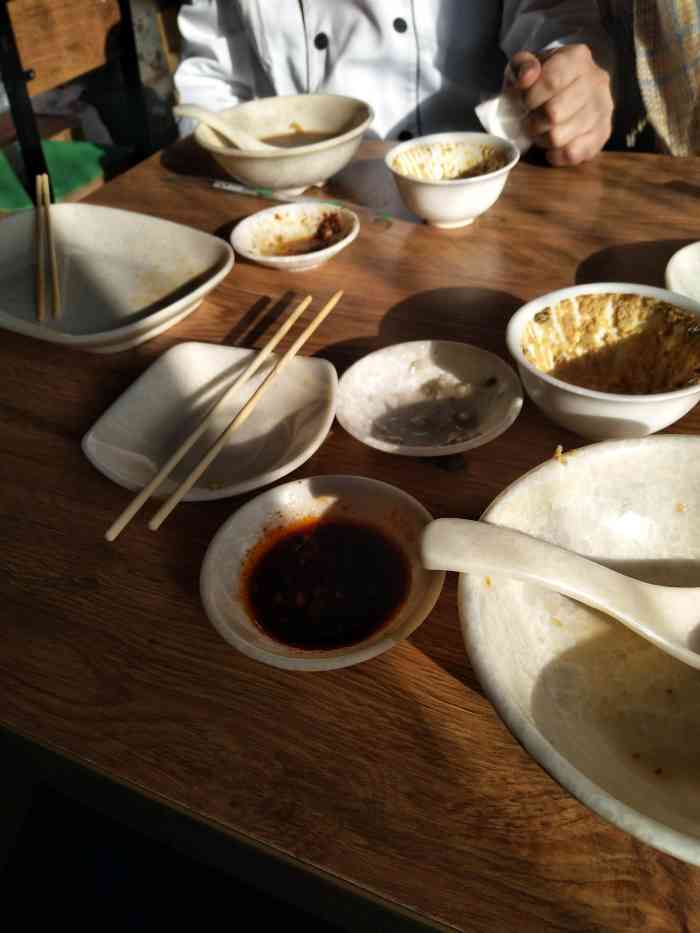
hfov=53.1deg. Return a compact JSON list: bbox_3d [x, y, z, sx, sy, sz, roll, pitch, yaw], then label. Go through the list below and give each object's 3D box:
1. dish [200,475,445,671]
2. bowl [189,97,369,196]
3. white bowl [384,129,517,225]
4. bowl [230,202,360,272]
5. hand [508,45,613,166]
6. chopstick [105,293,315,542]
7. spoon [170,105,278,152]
[{"bbox_3d":[-0.011,0.050,0.322,0.110,0.022,0.110,-4,44,4],"label":"dish"},{"bbox_3d":[-0.058,-0.300,0.670,0.166,0.053,0.166,-4,44,4],"label":"bowl"},{"bbox_3d":[0.086,-0.234,0.586,0.107,0.049,0.107,-4,44,4],"label":"white bowl"},{"bbox_3d":[-0.043,-0.182,0.570,0.105,0.021,0.105,-4,44,4],"label":"bowl"},{"bbox_3d":[0.188,-0.332,0.645,0.085,0.088,0.090,-23,46,-16],"label":"hand"},{"bbox_3d":[-0.071,-0.040,0.402,0.005,0.005,0.220,13,47,20],"label":"chopstick"},{"bbox_3d":[-0.106,-0.308,0.665,0.132,0.050,0.042,10,46,6],"label":"spoon"}]

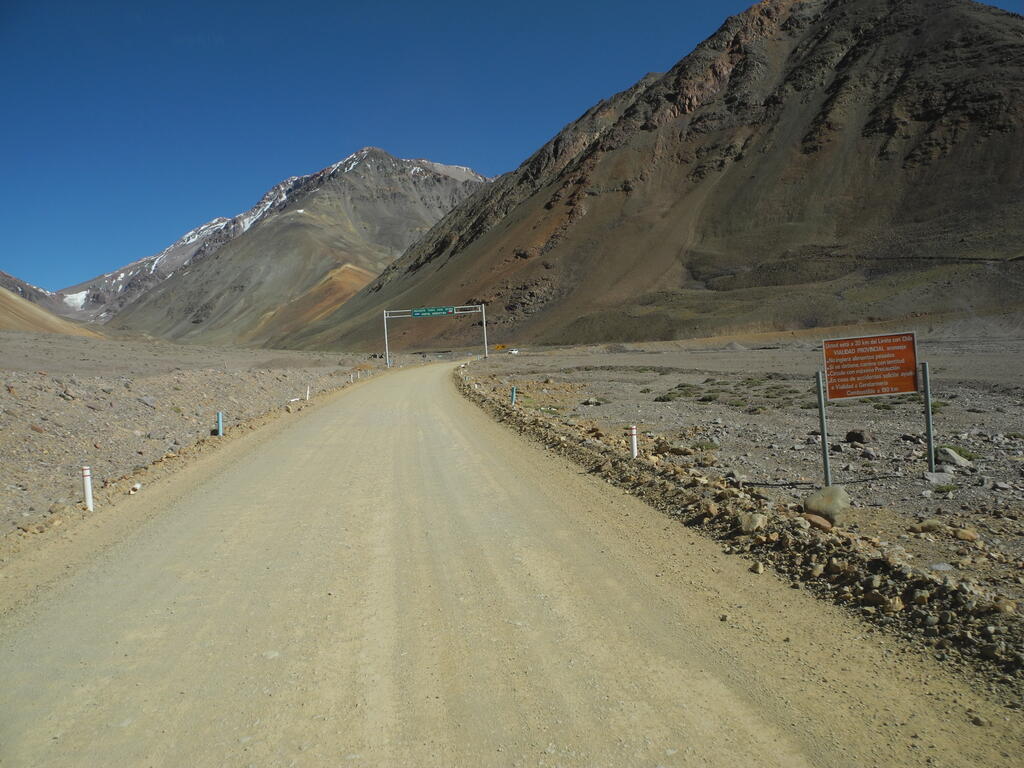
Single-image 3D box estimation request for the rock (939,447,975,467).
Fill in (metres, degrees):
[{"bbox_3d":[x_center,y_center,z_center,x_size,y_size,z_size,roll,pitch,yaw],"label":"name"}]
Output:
[{"bbox_3d":[6.758,1.120,12.631,0.470,0.250,0.360,-5,3,2],"label":"rock"}]

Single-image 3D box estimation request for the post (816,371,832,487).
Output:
[{"bbox_3d":[4.523,0.659,12.000,0.075,1.680,0.075,-5,3,2],"label":"post"}]

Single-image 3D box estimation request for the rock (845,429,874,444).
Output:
[{"bbox_3d":[6.542,0.989,15.623,0.480,0.250,0.380,-5,3,2],"label":"rock"}]

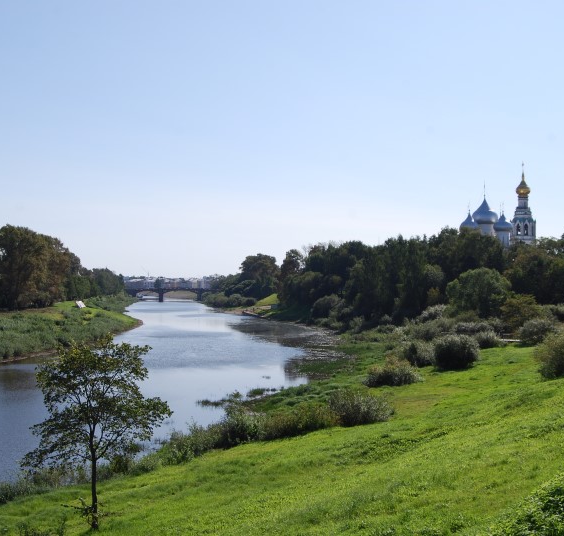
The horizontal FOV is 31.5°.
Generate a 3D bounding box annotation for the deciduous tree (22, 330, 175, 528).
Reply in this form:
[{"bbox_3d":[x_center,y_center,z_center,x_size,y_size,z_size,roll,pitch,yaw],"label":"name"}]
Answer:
[{"bbox_3d":[-7.224,6.367,39.000,5.760,7.550,5.500,0,-1,0],"label":"deciduous tree"}]

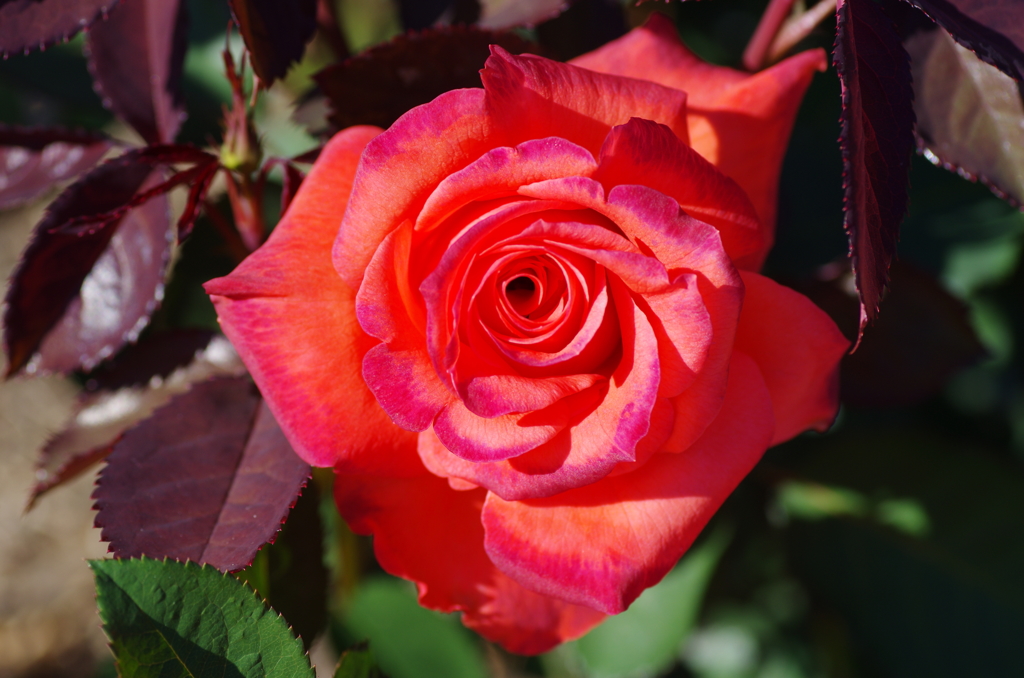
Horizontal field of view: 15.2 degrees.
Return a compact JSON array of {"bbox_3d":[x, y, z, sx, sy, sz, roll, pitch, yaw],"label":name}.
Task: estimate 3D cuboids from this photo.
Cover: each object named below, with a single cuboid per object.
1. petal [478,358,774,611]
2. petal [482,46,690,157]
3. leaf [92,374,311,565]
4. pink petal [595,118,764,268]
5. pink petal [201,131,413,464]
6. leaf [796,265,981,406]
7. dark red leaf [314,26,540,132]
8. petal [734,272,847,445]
[{"bbox_3d":[0.020,0.024,0.642,0.051,0.040,0.021,-25,6,-3],"label":"petal"},{"bbox_3d":[0.011,-0.038,0.642,0.035,0.022,0.020,12,0,2],"label":"petal"},{"bbox_3d":[-0.054,0.025,0.662,0.035,0.009,0.046,13,68,6],"label":"leaf"},{"bbox_3d":[0.028,-0.021,0.640,0.031,0.021,0.023,38,90,4],"label":"pink petal"},{"bbox_3d":[-0.031,-0.007,0.648,0.043,0.058,0.021,2,-5,6],"label":"pink petal"},{"bbox_3d":[0.071,-0.001,0.725,0.040,0.008,0.028,6,66,0],"label":"leaf"},{"bbox_3d":[-0.014,-0.044,0.685,0.044,0.008,0.029,3,63,6],"label":"dark red leaf"},{"bbox_3d":[0.044,0.002,0.655,0.029,0.032,0.015,3,-6,-6],"label":"petal"}]

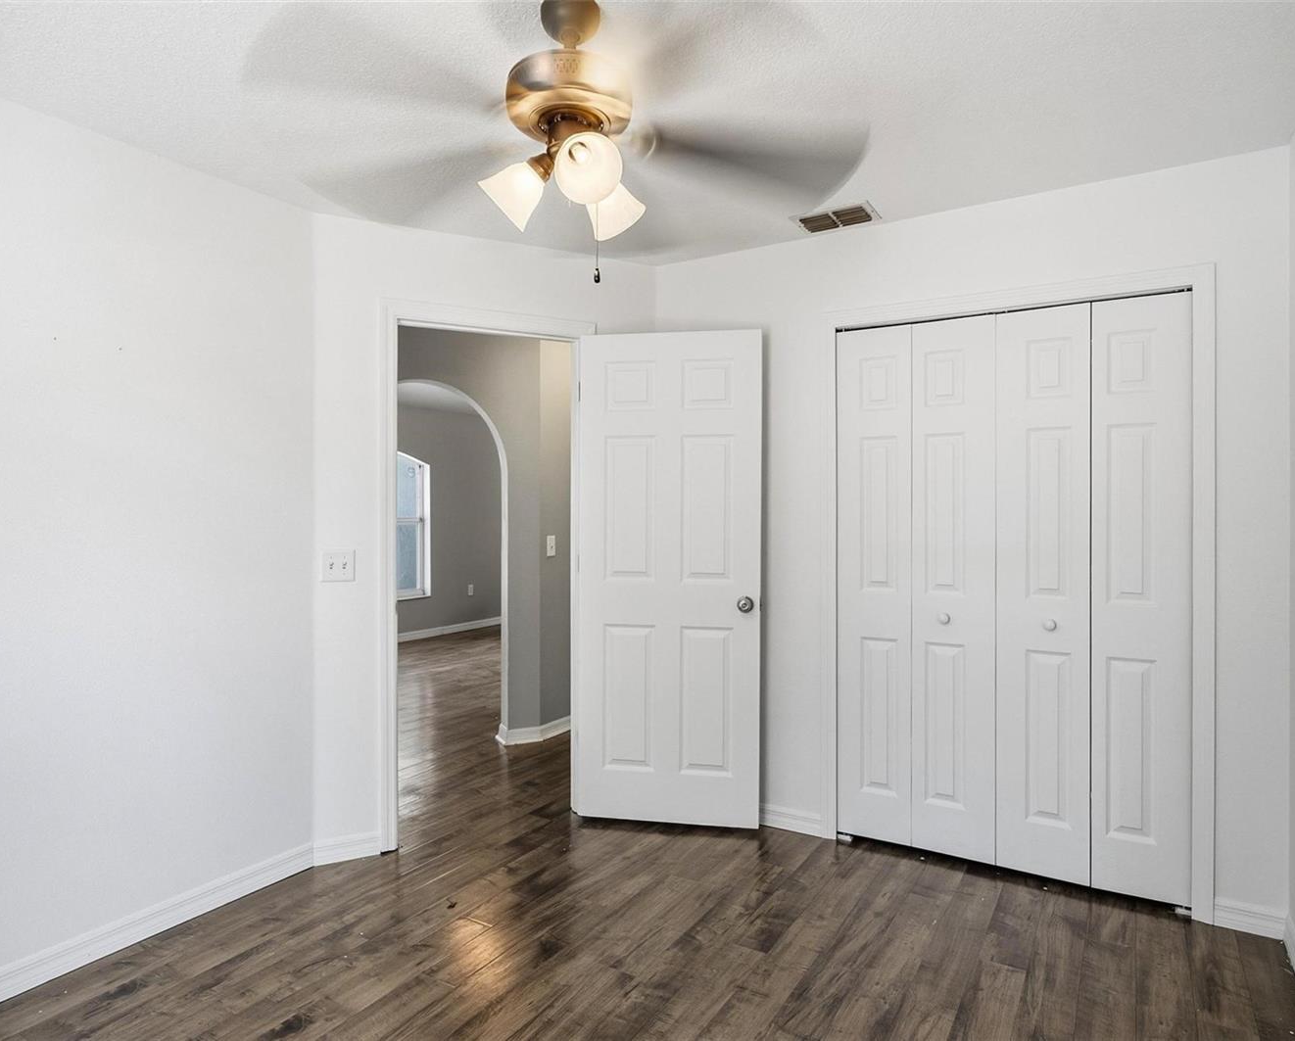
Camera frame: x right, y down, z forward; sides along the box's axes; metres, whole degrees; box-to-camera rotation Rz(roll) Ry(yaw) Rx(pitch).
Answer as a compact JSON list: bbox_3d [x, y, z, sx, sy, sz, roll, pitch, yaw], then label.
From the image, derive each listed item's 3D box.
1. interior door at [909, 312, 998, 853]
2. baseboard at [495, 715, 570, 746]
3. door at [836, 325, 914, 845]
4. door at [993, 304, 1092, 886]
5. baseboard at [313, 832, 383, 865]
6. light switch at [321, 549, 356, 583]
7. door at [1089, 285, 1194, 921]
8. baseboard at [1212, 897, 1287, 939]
[{"bbox_3d":[1.150,0.253,2.935,0.292,2.001,0.035,0,0,31],"label":"interior door"},{"bbox_3d":[-0.647,1.235,4.628,0.447,0.086,0.221,0,0,-24],"label":"baseboard"},{"bbox_3d":[0.899,0.253,3.088,0.292,2.001,0.035,0,0,31],"label":"door"},{"bbox_3d":[1.401,0.254,2.781,0.292,2.001,0.035,0,0,31],"label":"door"},{"bbox_3d":[-1.142,1.248,2.977,0.236,0.083,0.014,0,0,-26],"label":"baseboard"},{"bbox_3d":[-1.169,0.174,2.961,0.116,0.115,0.010,0,0,-26],"label":"light switch"},{"bbox_3d":[1.651,0.255,2.628,0.292,2.001,0.035,0,0,31],"label":"door"},{"bbox_3d":[1.887,1.246,2.455,0.177,0.084,0.014,0,0,31],"label":"baseboard"}]

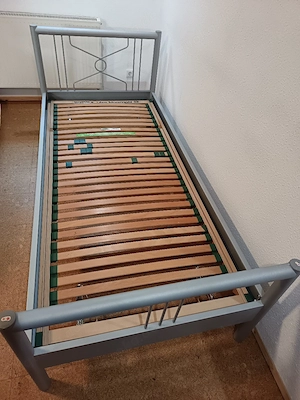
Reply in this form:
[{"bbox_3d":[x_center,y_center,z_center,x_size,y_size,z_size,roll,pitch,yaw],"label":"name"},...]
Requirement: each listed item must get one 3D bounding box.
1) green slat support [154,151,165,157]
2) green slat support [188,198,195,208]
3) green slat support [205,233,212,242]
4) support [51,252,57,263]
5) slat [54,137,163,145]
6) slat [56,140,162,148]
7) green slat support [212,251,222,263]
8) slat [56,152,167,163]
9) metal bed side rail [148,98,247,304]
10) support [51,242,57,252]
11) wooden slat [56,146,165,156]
[{"bbox_3d":[0.067,-0.324,1.949,0.073,0.018,0.046,-5,46,-14],"label":"green slat support"},{"bbox_3d":[0.252,0.022,1.643,0.036,0.025,0.055,-5,46,-14],"label":"green slat support"},{"bbox_3d":[0.314,0.200,1.473,0.036,0.025,0.055,-5,46,-14],"label":"green slat support"},{"bbox_3d":[-0.443,0.266,1.283,0.036,0.025,0.055,-5,46,-14],"label":"support"},{"bbox_3d":[-0.278,-0.430,2.006,0.765,0.021,0.038,-5,46,-14],"label":"slat"},{"bbox_3d":[-0.269,-0.389,1.967,0.750,0.022,0.037,-5,47,-14],"label":"slat"},{"bbox_3d":[0.340,0.288,1.399,0.035,0.030,0.050,-5,47,-14],"label":"green slat support"},{"bbox_3d":[-0.241,-0.301,1.885,0.750,0.022,0.037,-5,47,-14],"label":"slat"},{"bbox_3d":[0.220,-0.207,1.902,0.042,0.060,1.950,-5,46,-14],"label":"metal bed side rail"},{"bbox_3d":[-0.456,0.226,1.321,0.036,0.025,0.055,-5,46,-14],"label":"support"},{"bbox_3d":[-0.255,-0.345,1.925,0.750,0.022,0.037,-5,47,-14],"label":"wooden slat"}]

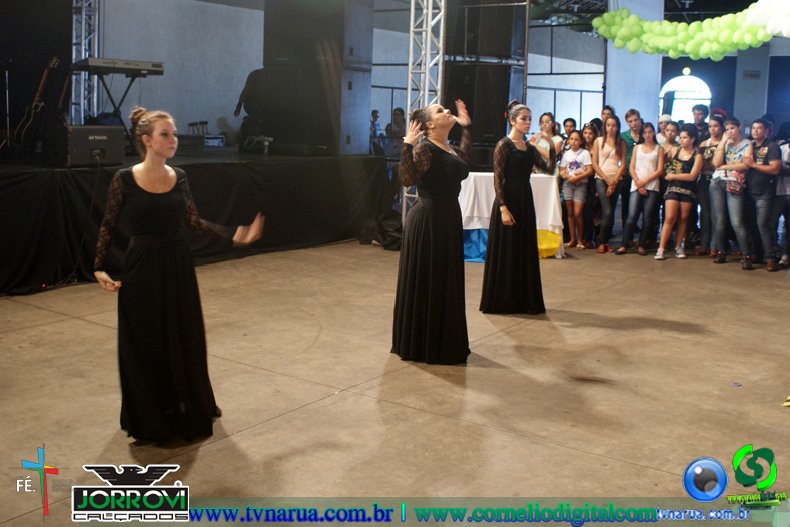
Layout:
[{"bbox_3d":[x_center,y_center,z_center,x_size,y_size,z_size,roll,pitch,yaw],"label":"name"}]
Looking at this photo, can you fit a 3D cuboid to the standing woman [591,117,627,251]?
[{"bbox_3d":[2.568,-0.952,10.296,0.440,1.633,0.340,5,11,16],"label":"standing woman"}]

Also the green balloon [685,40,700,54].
[{"bbox_3d":[4.171,-3.028,12.000,0.200,0.215,0.200,2,10,0],"label":"green balloon"}]

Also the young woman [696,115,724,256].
[{"bbox_3d":[3.938,-0.956,10.689,0.470,1.690,0.350,6,10,22],"label":"young woman"}]

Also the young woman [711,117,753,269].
[{"bbox_3d":[3.764,-0.793,9.575,0.480,1.658,0.380,9,13,36],"label":"young woman"}]

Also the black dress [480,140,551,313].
[{"bbox_3d":[0.998,-0.315,7.061,0.600,1.435,0.520,-1,11,-14],"label":"black dress"}]

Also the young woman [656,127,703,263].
[{"bbox_3d":[3.446,-0.868,10.301,0.500,1.610,0.420,8,11,29],"label":"young woman"}]

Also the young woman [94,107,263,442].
[{"bbox_3d":[-1.076,0.033,4.225,0.780,1.600,0.520,-4,11,-30],"label":"young woman"}]

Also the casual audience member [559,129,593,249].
[{"bbox_3d":[2.243,-0.921,10.606,0.410,1.439,0.320,4,11,14],"label":"casual audience member"}]

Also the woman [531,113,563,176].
[{"bbox_3d":[1.921,-1.142,11.236,0.460,1.630,0.360,4,10,11],"label":"woman"}]

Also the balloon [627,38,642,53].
[{"bbox_3d":[3.274,-2.980,11.700,0.210,0.210,0.210,2,10,0],"label":"balloon"}]

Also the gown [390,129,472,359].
[{"bbox_3d":[0.251,-0.118,5.638,0.520,1.450,0.540,8,11,32],"label":"gown"}]

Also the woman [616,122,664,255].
[{"bbox_3d":[2.953,-0.897,10.294,0.500,1.553,0.360,6,11,23],"label":"woman"}]

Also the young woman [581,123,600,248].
[{"bbox_3d":[2.503,-0.996,10.962,0.440,1.570,0.340,4,10,11],"label":"young woman"}]

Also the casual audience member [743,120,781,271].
[{"bbox_3d":[4.071,-0.754,9.481,0.360,1.637,0.500,-7,14,-41],"label":"casual audience member"}]

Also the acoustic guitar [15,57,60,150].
[{"bbox_3d":[-3.749,-1.683,8.950,0.120,1.020,0.390,34,25,27],"label":"acoustic guitar"}]

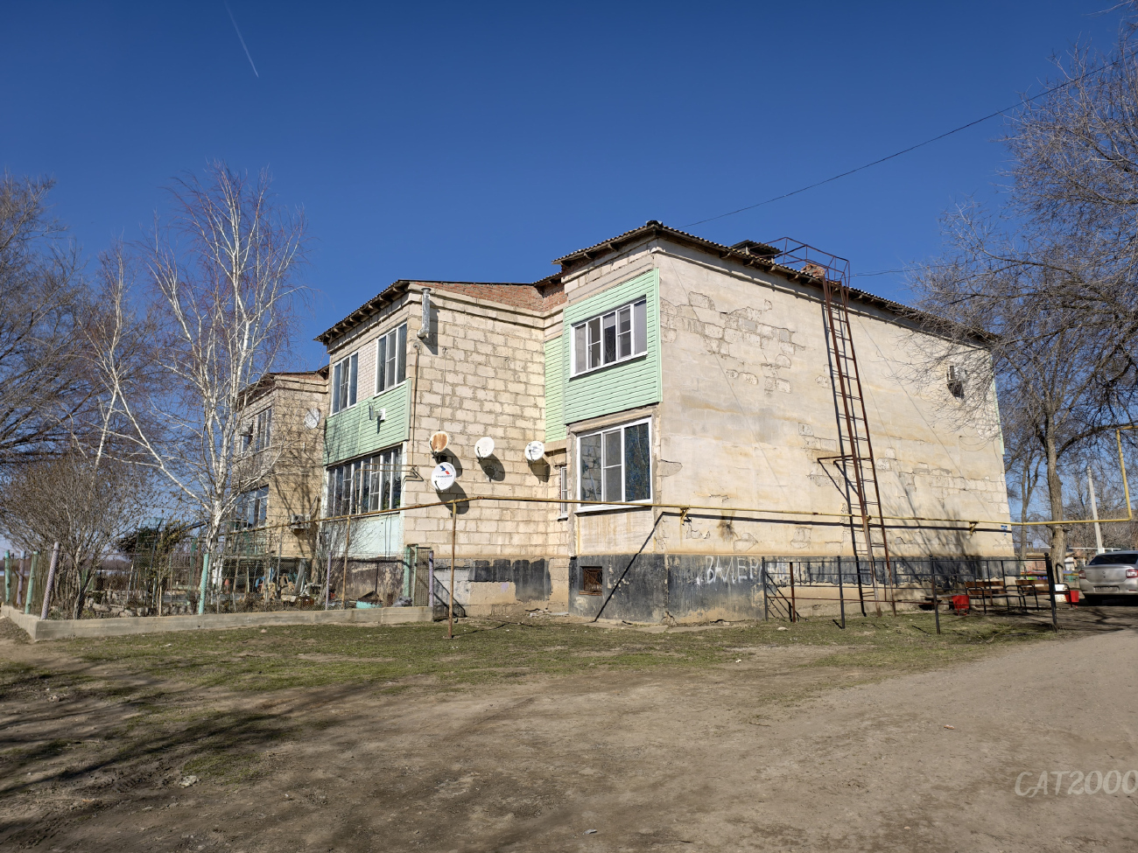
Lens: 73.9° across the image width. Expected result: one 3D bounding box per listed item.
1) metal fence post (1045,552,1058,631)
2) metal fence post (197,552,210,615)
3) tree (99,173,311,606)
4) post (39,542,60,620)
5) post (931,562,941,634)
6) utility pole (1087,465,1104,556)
[{"bbox_3d":[7.269,2.504,11.397,0.055,1.150,0.055,6,-12,-36],"label":"metal fence post"},{"bbox_3d":[-7.184,3.100,14.903,0.078,1.210,0.078,9,-12,-35],"label":"metal fence post"},{"bbox_3d":[-11.011,-1.584,22.761,5.700,13.650,5.300,5,-11,-26],"label":"tree"},{"bbox_3d":[-9.202,2.746,13.414,0.080,1.350,0.080,11,-12,-35],"label":"post"},{"bbox_3d":[6.201,2.848,12.809,0.050,1.280,0.050,6,-12,-36],"label":"post"},{"bbox_3d":[36.619,6.563,52.403,0.220,7.750,0.220,7,-12,-36],"label":"utility pole"}]

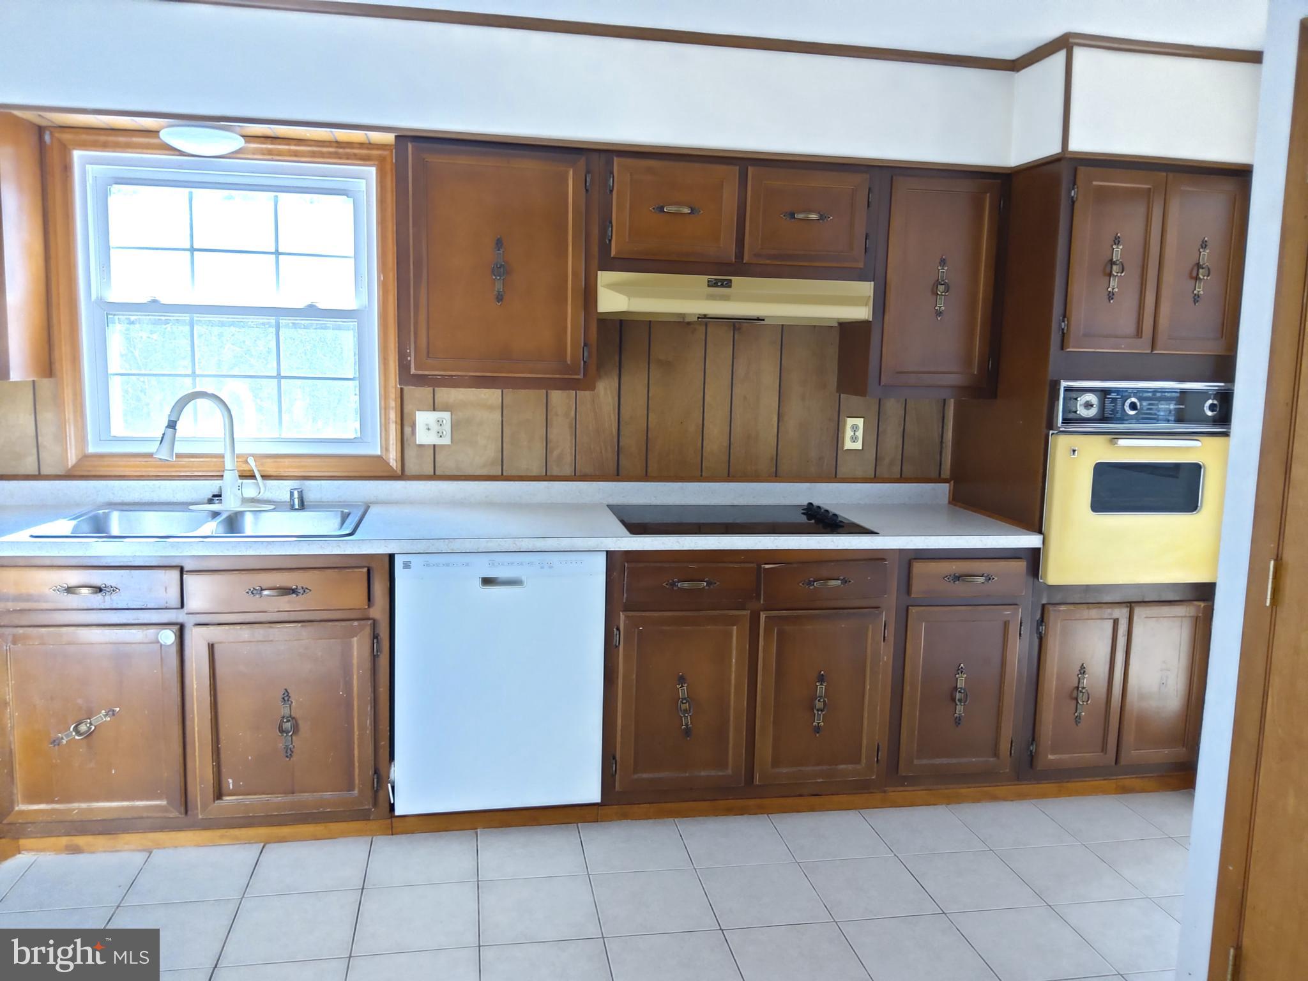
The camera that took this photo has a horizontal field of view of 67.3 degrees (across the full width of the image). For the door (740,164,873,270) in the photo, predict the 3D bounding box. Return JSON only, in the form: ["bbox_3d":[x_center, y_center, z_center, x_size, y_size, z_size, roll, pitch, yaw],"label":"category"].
[{"bbox_3d":[0.495,-0.879,3.173,0.403,0.302,0.030,0,8,-10],"label":"door"}]

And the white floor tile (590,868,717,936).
[{"bbox_3d":[-0.005,1.106,2.635,0.301,0.009,0.301,0,8,-10],"label":"white floor tile"}]

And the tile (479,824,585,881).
[{"bbox_3d":[-0.356,1.060,2.864,0.303,0.010,0.293,0,8,-10],"label":"tile"}]

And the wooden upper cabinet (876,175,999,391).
[{"bbox_3d":[0.935,-0.703,3.420,0.442,0.732,0.301,0,8,-10],"label":"wooden upper cabinet"}]

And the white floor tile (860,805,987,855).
[{"bbox_3d":[0.845,1.070,3.092,0.303,0.010,0.297,0,8,-10],"label":"white floor tile"}]

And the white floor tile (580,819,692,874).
[{"bbox_3d":[-0.058,1.065,2.929,0.303,0.010,0.297,0,8,-10],"label":"white floor tile"}]

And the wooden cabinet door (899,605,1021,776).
[{"bbox_3d":[0.987,0.644,3.165,0.383,0.556,0.025,0,7,-10],"label":"wooden cabinet door"}]

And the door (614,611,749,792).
[{"bbox_3d":[0.091,0.645,3.006,0.402,0.559,0.025,0,7,-10],"label":"door"}]

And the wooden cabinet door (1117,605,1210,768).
[{"bbox_3d":[1.717,0.649,3.296,0.300,0.561,0.025,0,7,-10],"label":"wooden cabinet door"}]

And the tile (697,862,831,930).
[{"bbox_3d":[0.297,1.106,2.684,0.303,0.010,0.303,0,8,-10],"label":"tile"}]

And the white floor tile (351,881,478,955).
[{"bbox_3d":[-0.603,1.099,2.518,0.303,0.010,0.303,0,8,-10],"label":"white floor tile"}]

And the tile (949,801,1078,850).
[{"bbox_3d":[1.145,1.070,3.140,0.301,0.009,0.295,0,8,-10],"label":"tile"}]

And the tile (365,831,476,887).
[{"bbox_3d":[-0.659,1.061,2.820,0.303,0.010,0.297,0,8,-10],"label":"tile"}]

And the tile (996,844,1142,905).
[{"bbox_3d":[1.199,1.113,2.853,0.303,0.010,0.303,0,8,-10],"label":"tile"}]

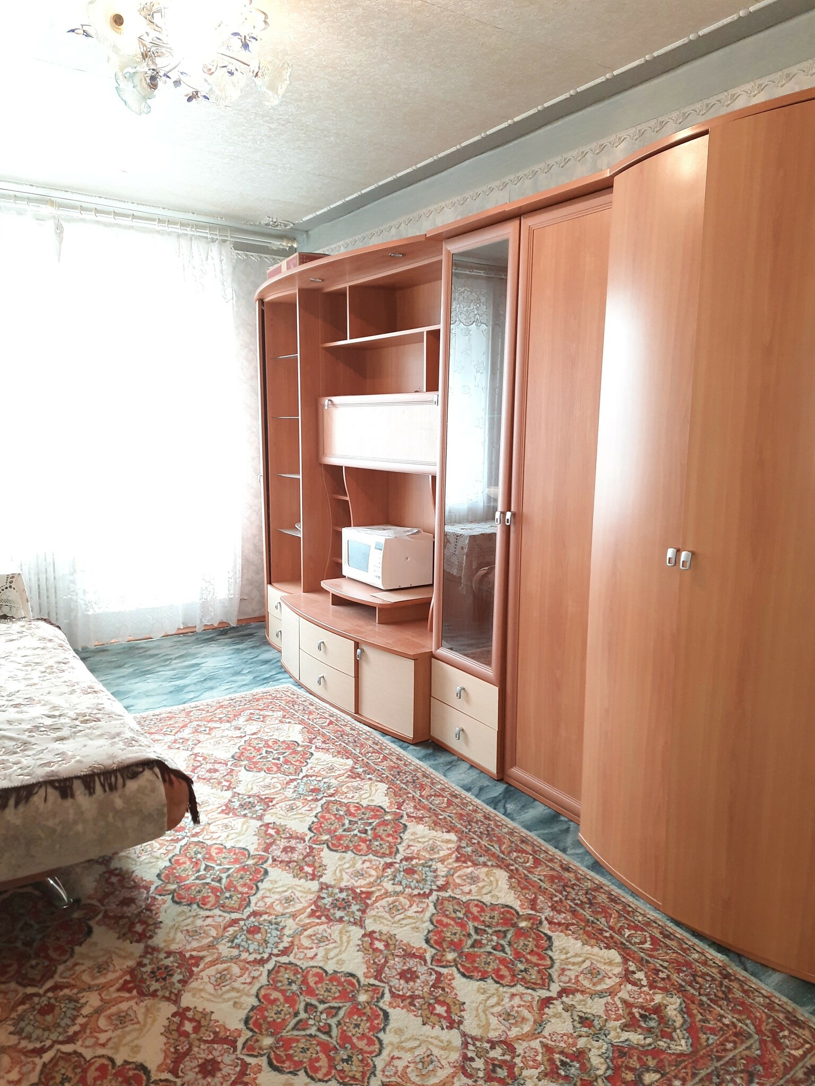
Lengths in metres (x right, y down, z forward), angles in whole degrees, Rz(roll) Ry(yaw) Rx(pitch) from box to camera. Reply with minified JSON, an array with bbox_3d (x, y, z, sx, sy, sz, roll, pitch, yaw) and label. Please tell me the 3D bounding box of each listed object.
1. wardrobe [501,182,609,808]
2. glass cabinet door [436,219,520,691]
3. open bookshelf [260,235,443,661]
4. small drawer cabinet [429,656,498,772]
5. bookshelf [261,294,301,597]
[{"bbox_3d":[0.706,-0.100,2.729,0.463,2.110,0.455,-5,11,-34],"label":"wardrobe"},{"bbox_3d":[0.264,-0.323,2.973,0.052,1.723,0.459,-5,11,-34],"label":"glass cabinet door"},{"bbox_3d":[-0.267,-0.512,4.009,0.582,1.733,1.870,-5,11,-34],"label":"open bookshelf"},{"bbox_3d":[0.419,0.695,3.256,0.449,0.359,0.456,-5,11,-34],"label":"small drawer cabinet"},{"bbox_3d":[-0.608,-0.576,4.598,0.425,1.726,0.480,-5,11,-34],"label":"bookshelf"}]

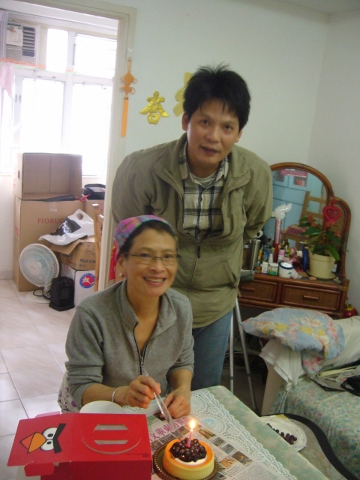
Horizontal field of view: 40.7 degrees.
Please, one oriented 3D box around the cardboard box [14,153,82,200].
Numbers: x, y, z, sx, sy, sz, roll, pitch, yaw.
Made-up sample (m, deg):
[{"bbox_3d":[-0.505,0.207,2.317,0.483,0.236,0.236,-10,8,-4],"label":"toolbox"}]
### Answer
[{"bbox_3d":[-1.157,-0.568,4.258,0.500,0.390,0.350,-1,14,-29],"label":"cardboard box"}]

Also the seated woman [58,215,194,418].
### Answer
[{"bbox_3d":[-0.145,0.522,1.470,0.460,1.240,0.660,2,13,-18],"label":"seated woman"}]

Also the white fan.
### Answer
[{"bbox_3d":[-1.146,0.258,4.030,0.370,0.480,0.280,10,13,18],"label":"white fan"}]

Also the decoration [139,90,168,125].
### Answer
[{"bbox_3d":[-0.139,-0.746,2.732,0.172,0.188,0.020,-1,14,-29],"label":"decoration"}]

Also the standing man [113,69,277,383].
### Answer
[{"bbox_3d":[0.030,0.265,1.720,0.550,1.670,0.460,5,12,-5],"label":"standing man"}]

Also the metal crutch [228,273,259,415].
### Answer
[{"bbox_3d":[0.345,0.539,2.577,0.190,0.880,0.170,4,16,12],"label":"metal crutch"}]

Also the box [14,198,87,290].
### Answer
[{"bbox_3d":[-1.180,0.017,4.369,0.540,0.800,0.310,-1,14,-29],"label":"box"}]

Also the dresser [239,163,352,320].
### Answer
[{"bbox_3d":[0.597,0.236,2.860,0.710,1.370,0.430,8,12,11],"label":"dresser"}]

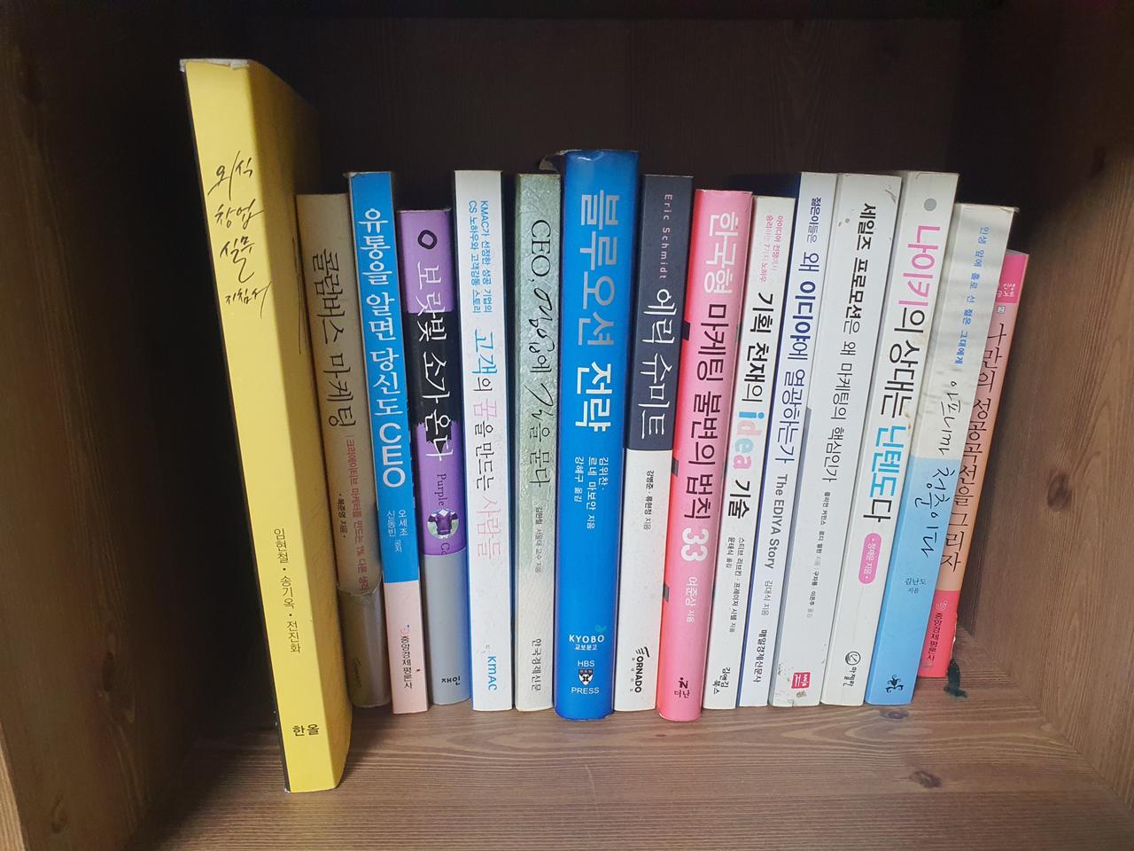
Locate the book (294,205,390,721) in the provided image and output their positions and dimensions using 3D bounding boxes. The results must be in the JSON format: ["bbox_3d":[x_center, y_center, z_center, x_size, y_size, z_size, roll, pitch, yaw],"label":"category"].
[{"bbox_3d":[-0.101,-0.001,0.414,0.018,0.216,0.150,-4,16,-10],"label":"book"}]

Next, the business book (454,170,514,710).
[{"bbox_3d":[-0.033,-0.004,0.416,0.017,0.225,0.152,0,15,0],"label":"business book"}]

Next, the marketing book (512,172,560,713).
[{"bbox_3d":[-0.015,-0.004,0.414,0.017,0.224,0.152,0,16,-2],"label":"marketing book"}]

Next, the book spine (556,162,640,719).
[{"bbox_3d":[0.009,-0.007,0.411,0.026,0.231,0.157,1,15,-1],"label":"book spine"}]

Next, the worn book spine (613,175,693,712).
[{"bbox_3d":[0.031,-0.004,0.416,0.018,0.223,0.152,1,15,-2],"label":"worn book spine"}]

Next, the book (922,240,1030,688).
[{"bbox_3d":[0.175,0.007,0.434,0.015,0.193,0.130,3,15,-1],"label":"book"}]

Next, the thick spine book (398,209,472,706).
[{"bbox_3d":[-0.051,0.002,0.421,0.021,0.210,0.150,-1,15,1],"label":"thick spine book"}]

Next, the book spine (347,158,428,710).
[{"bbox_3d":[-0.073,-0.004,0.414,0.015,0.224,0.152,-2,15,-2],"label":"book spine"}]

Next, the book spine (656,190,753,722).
[{"bbox_3d":[0.052,0.000,0.409,0.020,0.218,0.152,2,16,-1],"label":"book spine"}]

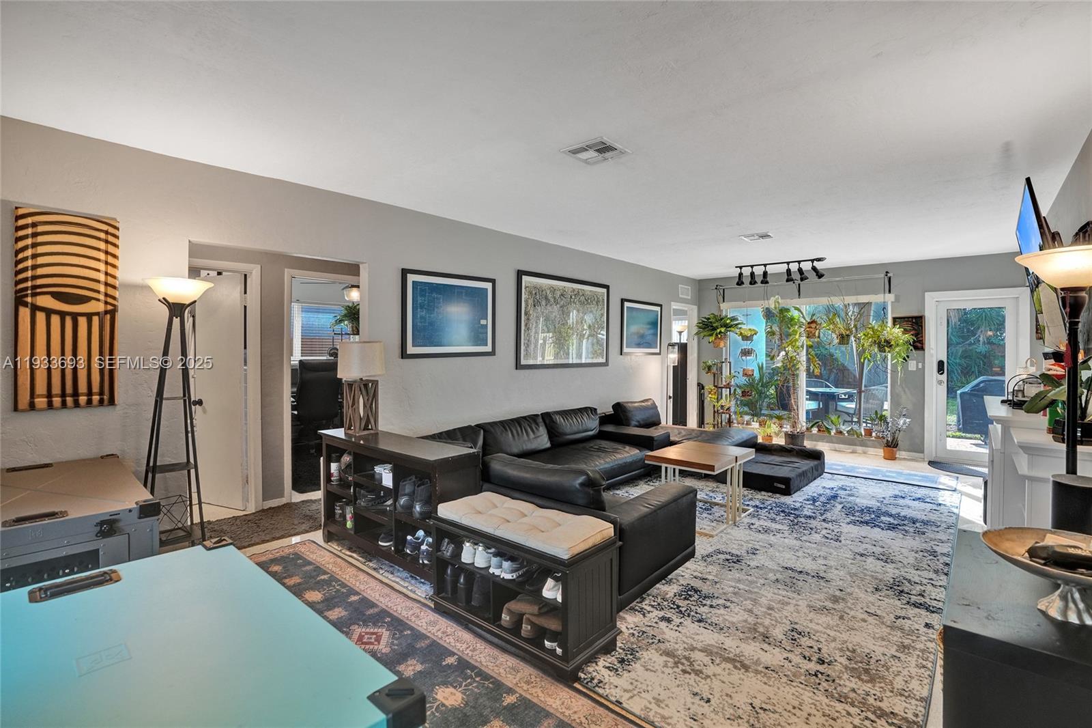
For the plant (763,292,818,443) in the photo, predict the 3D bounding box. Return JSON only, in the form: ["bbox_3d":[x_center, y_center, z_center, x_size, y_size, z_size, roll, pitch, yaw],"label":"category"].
[{"bbox_3d":[3.464,0.130,6.877,0.728,2.169,0.660,1,2,41],"label":"plant"}]

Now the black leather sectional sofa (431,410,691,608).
[{"bbox_3d":[0.475,0.868,4.163,2.078,0.760,2.730,1,2,42],"label":"black leather sectional sofa"}]

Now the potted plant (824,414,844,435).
[{"bbox_3d":[3.972,0.831,6.704,0.260,0.290,0.250,1,2,42],"label":"potted plant"}]

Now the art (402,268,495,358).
[{"bbox_3d":[-0.818,-0.426,4.297,0.035,0.733,1.012,1,2,42],"label":"art"}]

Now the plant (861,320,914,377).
[{"bbox_3d":[4.252,-0.191,6.046,0.643,0.701,0.600,1,2,41],"label":"plant"}]

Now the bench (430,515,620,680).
[{"bbox_3d":[-0.134,1.003,2.394,0.930,0.584,0.373,1,2,41],"label":"bench"}]

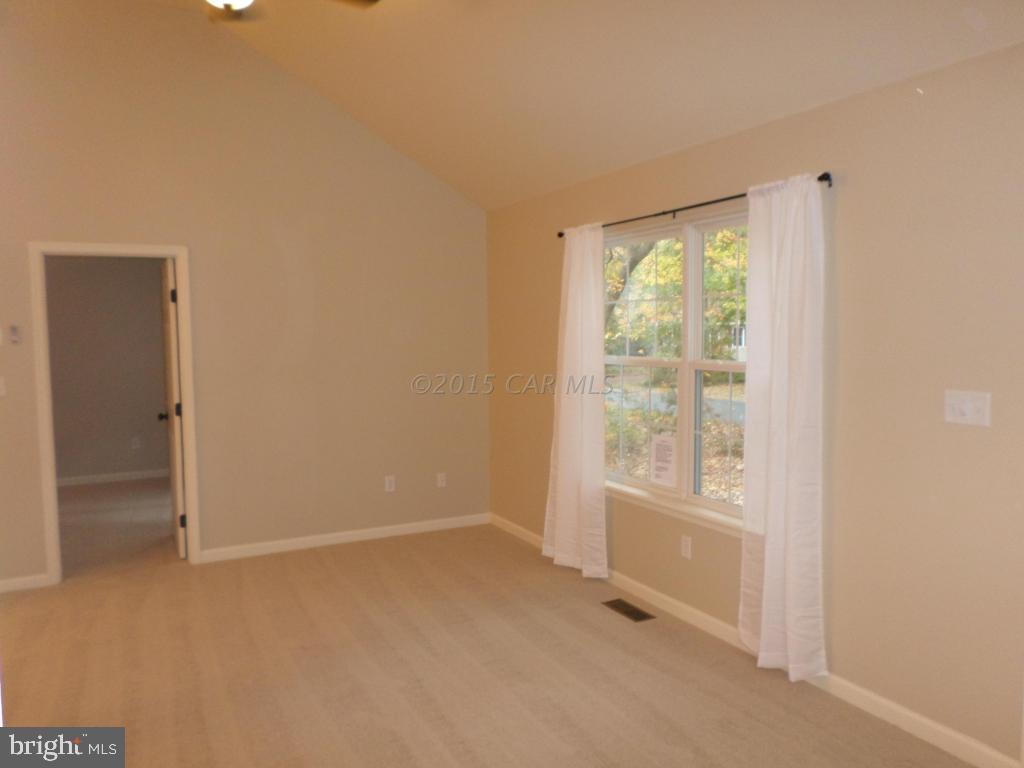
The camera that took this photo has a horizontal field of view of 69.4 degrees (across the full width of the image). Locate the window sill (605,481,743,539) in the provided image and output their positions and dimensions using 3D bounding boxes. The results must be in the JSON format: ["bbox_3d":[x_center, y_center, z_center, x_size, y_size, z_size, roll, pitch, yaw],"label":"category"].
[{"bbox_3d":[0.938,0.683,3.905,0.097,0.072,1.716,-3,5,-29],"label":"window sill"}]

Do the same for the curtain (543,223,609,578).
[{"bbox_3d":[0.398,0.118,4.650,0.130,2.140,0.620,-3,5,-29],"label":"curtain"}]

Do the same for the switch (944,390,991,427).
[{"bbox_3d":[1.603,0.085,2.609,0.012,0.116,0.158,-3,5,-29],"label":"switch"}]

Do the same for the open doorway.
[{"bbox_3d":[-2.488,0.179,4.689,0.864,2.076,0.131,-3,5,-29],"label":"open doorway"}]

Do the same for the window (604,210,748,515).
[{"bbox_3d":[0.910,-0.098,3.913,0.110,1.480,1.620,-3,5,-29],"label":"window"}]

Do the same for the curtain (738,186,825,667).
[{"bbox_3d":[1.166,0.195,3.245,0.136,2.122,0.452,-3,5,-29],"label":"curtain"}]

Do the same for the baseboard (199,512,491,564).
[{"bbox_3d":[-1.127,1.117,5.440,2.161,0.083,0.017,-3,5,-29],"label":"baseboard"}]

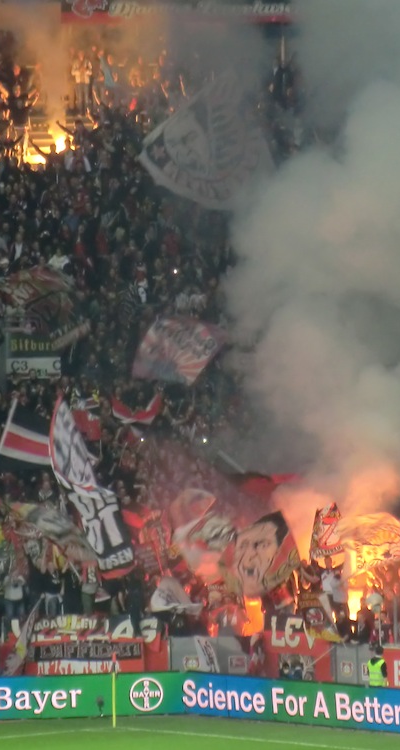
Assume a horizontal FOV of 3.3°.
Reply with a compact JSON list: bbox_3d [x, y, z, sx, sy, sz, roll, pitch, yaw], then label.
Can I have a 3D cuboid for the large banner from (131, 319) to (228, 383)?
[{"bbox_3d":[-0.509,-0.608,172.000,2.000,1.600,0.250,14,3,0],"label":"large banner"}]

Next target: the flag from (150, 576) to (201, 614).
[{"bbox_3d":[-0.554,5.200,163.500,1.220,0.900,0.400,-1,3,0],"label":"flag"}]

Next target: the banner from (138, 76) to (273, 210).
[{"bbox_3d":[0.193,-5.969,178.000,3.150,2.800,0.400,30,3,0],"label":"banner"}]

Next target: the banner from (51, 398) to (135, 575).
[{"bbox_3d":[-2.638,2.638,165.500,1.350,4.450,0.400,-16,3,0],"label":"banner"}]

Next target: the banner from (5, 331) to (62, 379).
[{"bbox_3d":[-4.179,-0.514,174.000,1.460,1.200,0.150,-1,3,-6],"label":"banner"}]

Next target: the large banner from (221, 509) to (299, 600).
[{"bbox_3d":[1.444,4.285,165.500,1.850,1.750,0.200,-22,3,0],"label":"large banner"}]

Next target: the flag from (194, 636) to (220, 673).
[{"bbox_3d":[0.199,6.621,162.500,0.450,1.000,0.150,-27,3,0],"label":"flag"}]

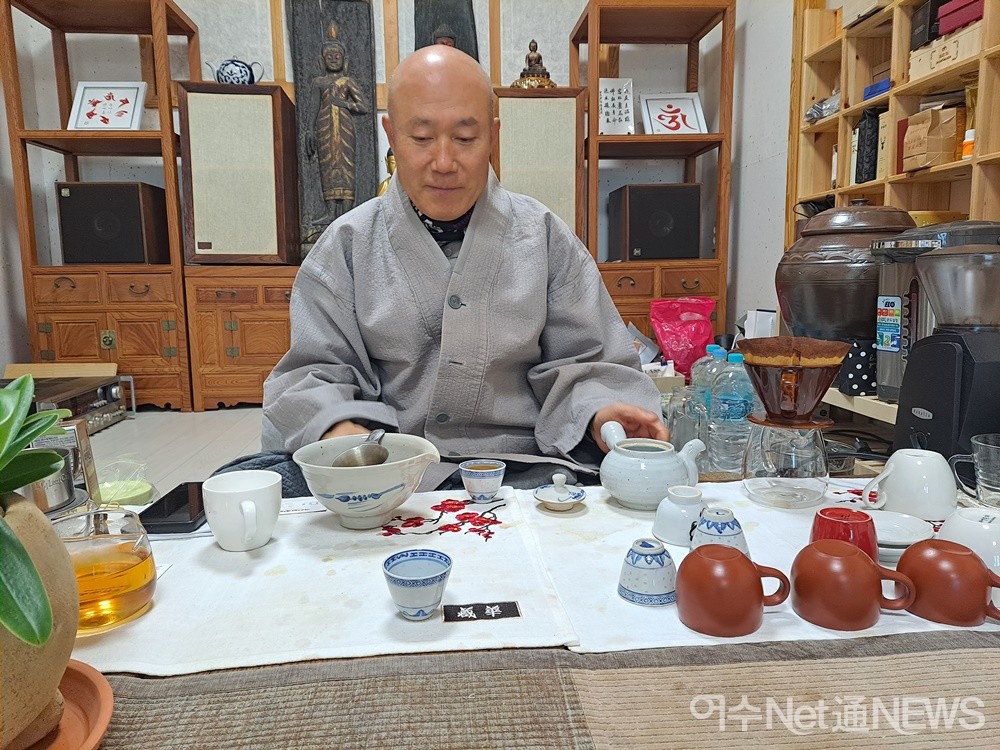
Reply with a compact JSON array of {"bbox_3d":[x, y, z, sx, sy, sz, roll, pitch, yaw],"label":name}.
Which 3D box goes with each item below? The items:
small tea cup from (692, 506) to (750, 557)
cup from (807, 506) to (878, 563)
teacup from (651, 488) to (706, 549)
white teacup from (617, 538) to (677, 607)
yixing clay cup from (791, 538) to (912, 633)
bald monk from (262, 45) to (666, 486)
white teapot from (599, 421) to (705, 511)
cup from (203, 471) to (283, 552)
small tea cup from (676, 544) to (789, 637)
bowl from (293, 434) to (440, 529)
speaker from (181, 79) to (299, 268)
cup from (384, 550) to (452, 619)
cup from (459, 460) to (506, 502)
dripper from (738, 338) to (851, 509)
[{"bbox_3d":[0.226,0.166,0.715,0.060,0.045,0.060,-1,8,0],"label":"small tea cup"},{"bbox_3d":[0.353,0.168,0.712,0.064,0.049,0.064,-1,8,0],"label":"cup"},{"bbox_3d":[0.211,0.158,0.792,0.072,0.051,0.072,-1,8,0],"label":"teacup"},{"bbox_3d":[0.138,0.178,0.637,0.060,0.045,0.060,-1,8,0],"label":"white teacup"},{"bbox_3d":[0.304,0.176,0.593,0.098,0.057,0.071,1,8,10],"label":"yixing clay cup"},{"bbox_3d":[-0.056,-0.105,1.116,0.630,0.800,0.520,-1,8,-2],"label":"bald monk"},{"bbox_3d":[0.203,0.119,0.915,0.137,0.092,0.143,1,8,13],"label":"white teapot"},{"bbox_3d":[-0.281,0.156,0.767,0.083,0.074,0.107,-4,9,-24],"label":"cup"},{"bbox_3d":[0.203,0.181,0.598,0.097,0.061,0.072,1,8,13],"label":"small tea cup"},{"bbox_3d":[-0.155,0.133,0.826,0.173,0.089,0.152,0,8,6],"label":"bowl"},{"bbox_3d":[-0.972,-0.736,2.630,0.352,0.622,0.285,-2,8,-6],"label":"speaker"},{"bbox_3d":[-0.070,0.185,0.602,0.060,0.045,0.060,-1,8,0],"label":"cup"},{"bbox_3d":[-0.022,0.141,0.910,0.060,0.045,0.060,-1,8,0],"label":"cup"},{"bbox_3d":[0.368,0.060,0.886,0.133,0.204,0.142,3,9,27],"label":"dripper"}]

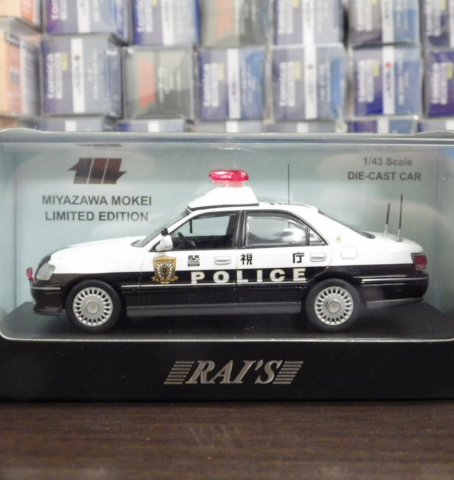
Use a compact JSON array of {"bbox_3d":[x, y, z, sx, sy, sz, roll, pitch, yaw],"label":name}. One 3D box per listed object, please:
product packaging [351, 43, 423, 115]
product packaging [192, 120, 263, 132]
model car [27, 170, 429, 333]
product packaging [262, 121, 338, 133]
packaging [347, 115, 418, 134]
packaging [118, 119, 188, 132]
[{"bbox_3d":[0.095,-0.099,0.494,0.041,0.043,0.087,0,6,0],"label":"product packaging"},{"bbox_3d":[0.001,-0.055,0.498,0.041,0.043,0.087,0,6,0],"label":"product packaging"},{"bbox_3d":[0.000,0.001,0.221,0.114,0.043,0.043,0,6,0],"label":"model car"},{"bbox_3d":[0.044,-0.055,0.498,0.041,0.043,0.087,0,6,0],"label":"product packaging"},{"bbox_3d":[0.093,-0.057,0.498,0.041,0.043,0.087,0,6,0],"label":"packaging"},{"bbox_3d":[-0.044,-0.056,0.498,0.041,0.043,0.087,0,6,0],"label":"packaging"}]

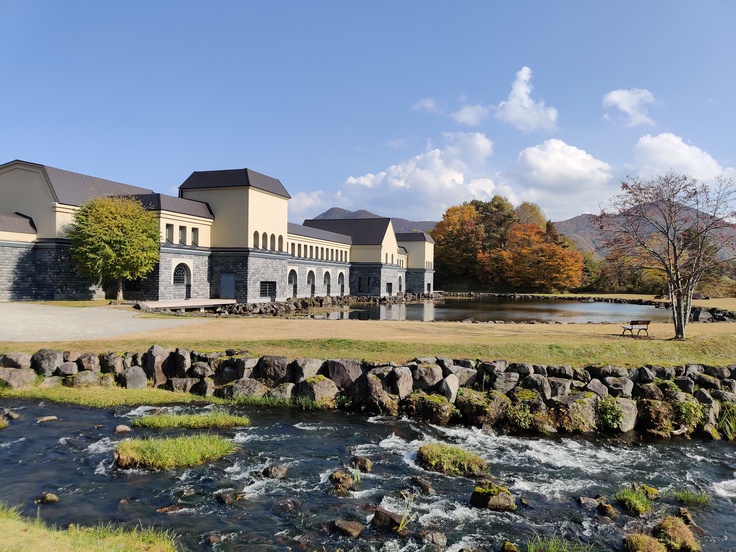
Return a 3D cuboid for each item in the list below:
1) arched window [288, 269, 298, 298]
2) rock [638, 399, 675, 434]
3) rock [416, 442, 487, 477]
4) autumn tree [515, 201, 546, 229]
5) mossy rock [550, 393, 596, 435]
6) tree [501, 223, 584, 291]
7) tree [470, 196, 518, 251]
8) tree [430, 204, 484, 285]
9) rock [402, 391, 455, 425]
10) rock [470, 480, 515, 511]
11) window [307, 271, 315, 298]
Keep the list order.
[{"bbox_3d":[-9.343,0.941,72.000,0.350,3.600,2.700,0,-1,18],"label":"arched window"},{"bbox_3d":[8.794,4.283,17.500,1.100,1.100,0.950,0,-1,6],"label":"rock"},{"bbox_3d":[2.036,4.487,14.000,1.650,0.600,1.050,0,-1,21],"label":"rock"},{"bbox_3d":[40.537,-7.577,145.000,9.500,22.500,9.500,0,-1,0],"label":"autumn tree"},{"bbox_3d":[6.407,4.287,17.900,1.400,1.250,1.100,0,-1,6],"label":"mossy rock"},{"bbox_3d":[36.474,-3.971,120.000,17.500,14.300,15.000,0,-1,0],"label":"tree"},{"bbox_3d":[29.747,-7.525,135.000,11.500,22.000,11.000,0,-1,0],"label":"tree"},{"bbox_3d":[20.267,-6.340,130.000,12.500,19.500,12.000,0,-1,0],"label":"tree"},{"bbox_3d":[1.971,4.283,18.700,1.650,1.100,1.150,0,-1,6],"label":"rock"},{"bbox_3d":[2.559,4.522,11.800,0.850,0.520,0.700,0,-1,6],"label":"rock"},{"bbox_3d":[-7.695,1.012,77.500,0.350,3.500,2.600,0,-1,18],"label":"window"}]

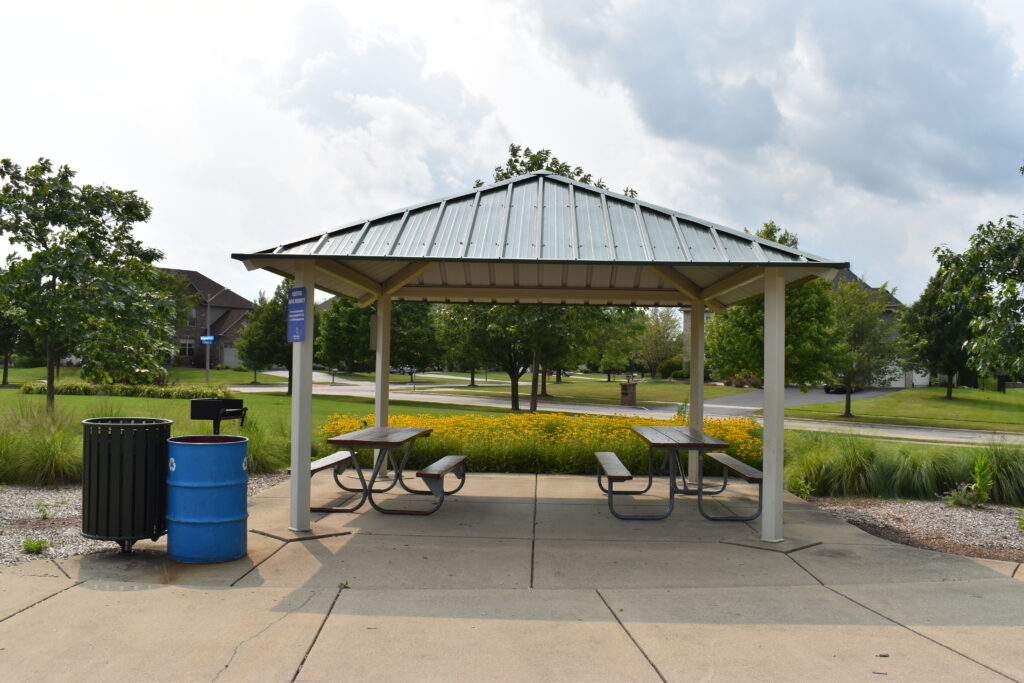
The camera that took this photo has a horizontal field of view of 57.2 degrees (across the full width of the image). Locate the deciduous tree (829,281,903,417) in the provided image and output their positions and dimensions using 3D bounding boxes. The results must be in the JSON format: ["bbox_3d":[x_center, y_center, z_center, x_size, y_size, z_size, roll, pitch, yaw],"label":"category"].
[{"bbox_3d":[13.741,0.271,37.013,3.600,5.364,3.600,1,-2,0],"label":"deciduous tree"}]

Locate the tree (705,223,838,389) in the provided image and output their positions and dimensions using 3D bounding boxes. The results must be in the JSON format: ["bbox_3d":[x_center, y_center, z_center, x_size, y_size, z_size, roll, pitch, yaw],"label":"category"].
[{"bbox_3d":[6.779,-0.374,24.523,3.700,5.491,3.700,1,-2,0],"label":"tree"}]

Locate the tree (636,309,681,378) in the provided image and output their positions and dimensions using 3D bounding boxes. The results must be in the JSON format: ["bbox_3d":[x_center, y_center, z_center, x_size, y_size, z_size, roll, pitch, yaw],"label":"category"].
[{"bbox_3d":[12.871,0.130,83.035,4.800,6.105,4.800,1,-2,0],"label":"tree"}]

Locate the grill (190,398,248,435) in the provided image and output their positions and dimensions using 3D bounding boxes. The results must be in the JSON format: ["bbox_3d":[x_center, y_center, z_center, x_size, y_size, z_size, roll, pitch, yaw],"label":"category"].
[{"bbox_3d":[-3.231,1.149,10.270,0.450,1.027,0.520,0,-2,18],"label":"grill"}]

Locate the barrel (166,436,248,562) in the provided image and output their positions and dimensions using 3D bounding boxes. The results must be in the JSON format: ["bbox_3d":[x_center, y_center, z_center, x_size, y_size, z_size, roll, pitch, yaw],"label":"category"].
[{"bbox_3d":[-2.254,1.150,6.969,0.590,0.870,0.590,1,-2,0],"label":"barrel"}]

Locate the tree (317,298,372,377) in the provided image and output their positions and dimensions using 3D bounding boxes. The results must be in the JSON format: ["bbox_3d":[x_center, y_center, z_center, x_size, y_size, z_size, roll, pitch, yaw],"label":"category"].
[{"bbox_3d":[-15.779,-0.508,90.043,5.900,7.628,5.900,1,-2,0],"label":"tree"}]

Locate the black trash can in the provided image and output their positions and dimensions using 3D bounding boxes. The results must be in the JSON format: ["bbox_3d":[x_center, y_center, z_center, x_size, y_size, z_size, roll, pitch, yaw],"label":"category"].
[{"bbox_3d":[-2.880,1.087,7.011,0.682,0.978,0.682,1,-2,0],"label":"black trash can"}]

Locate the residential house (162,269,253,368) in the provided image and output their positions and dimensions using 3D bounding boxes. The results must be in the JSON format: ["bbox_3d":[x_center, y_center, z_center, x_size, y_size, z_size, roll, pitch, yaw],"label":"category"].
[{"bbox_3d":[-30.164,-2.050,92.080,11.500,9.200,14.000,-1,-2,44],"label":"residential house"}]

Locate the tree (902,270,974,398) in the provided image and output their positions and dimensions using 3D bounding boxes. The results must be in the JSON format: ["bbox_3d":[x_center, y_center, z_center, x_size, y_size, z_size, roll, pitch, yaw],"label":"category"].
[{"bbox_3d":[22.595,-0.385,49.040,4.500,6.770,4.500,1,-2,0],"label":"tree"}]

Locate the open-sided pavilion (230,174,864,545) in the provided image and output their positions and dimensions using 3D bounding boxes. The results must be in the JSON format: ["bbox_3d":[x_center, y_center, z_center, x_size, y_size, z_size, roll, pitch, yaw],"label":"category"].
[{"bbox_3d":[0.287,-0.063,10.058,4.980,3.559,4.980,1,-2,2],"label":"open-sided pavilion"}]

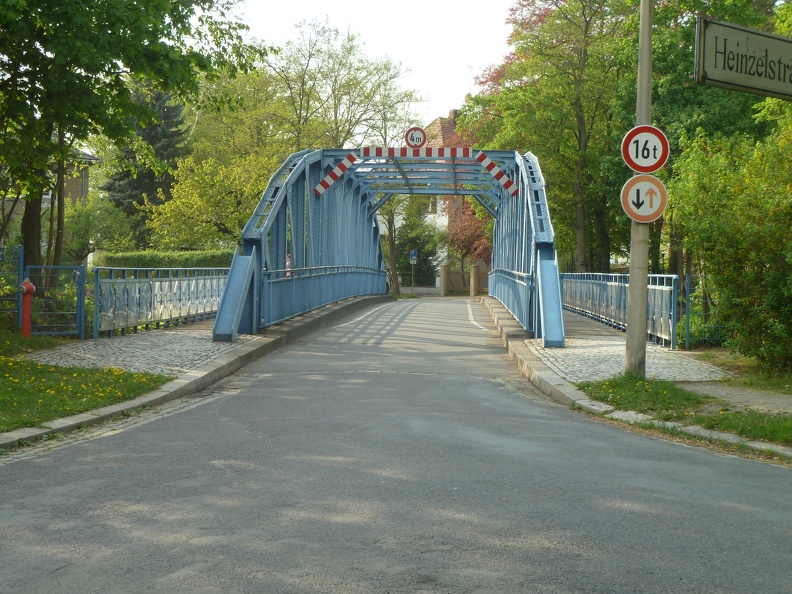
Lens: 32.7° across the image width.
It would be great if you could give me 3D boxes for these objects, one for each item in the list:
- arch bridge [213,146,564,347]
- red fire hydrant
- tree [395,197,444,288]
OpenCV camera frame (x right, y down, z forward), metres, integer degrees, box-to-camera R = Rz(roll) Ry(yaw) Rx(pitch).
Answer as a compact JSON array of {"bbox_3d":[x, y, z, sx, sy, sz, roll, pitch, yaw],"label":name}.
[{"bbox_3d":[1.090,-2.020,48.100,6.300,4.850,48.200,1,1,3],"label":"arch bridge"},{"bbox_3d":[-6.550,0.204,24.000,0.280,1.080,0.230,0,1,-30],"label":"red fire hydrant"},{"bbox_3d":[1.540,-3.650,88.500,3.400,7.200,3.400,1,1,0],"label":"tree"}]

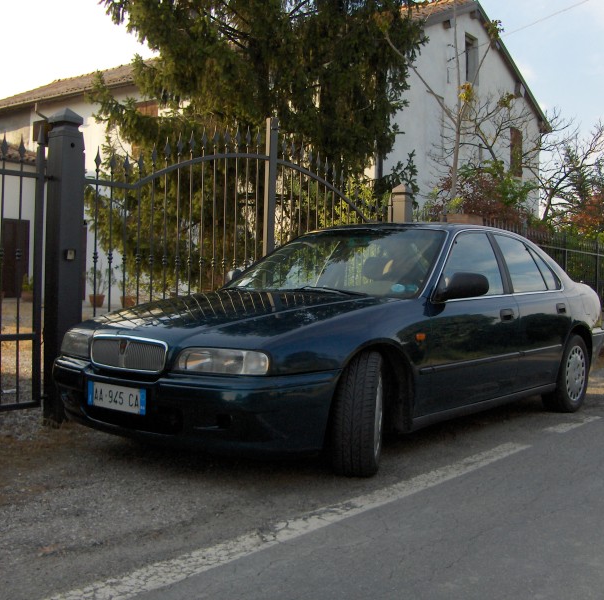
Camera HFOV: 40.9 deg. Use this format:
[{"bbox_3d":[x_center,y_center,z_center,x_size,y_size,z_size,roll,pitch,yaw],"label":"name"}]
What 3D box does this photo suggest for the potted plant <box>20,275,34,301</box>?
[{"bbox_3d":[-7.320,-0.310,21.700,0.460,0.770,0.460,1,2,-11],"label":"potted plant"}]

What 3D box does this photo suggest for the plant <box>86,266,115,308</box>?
[{"bbox_3d":[-5.120,-0.330,20.500,0.700,1.060,0.660,1,2,-11],"label":"plant"}]

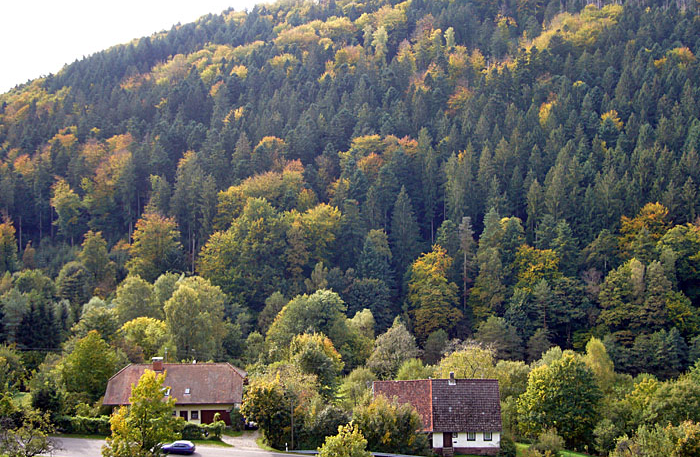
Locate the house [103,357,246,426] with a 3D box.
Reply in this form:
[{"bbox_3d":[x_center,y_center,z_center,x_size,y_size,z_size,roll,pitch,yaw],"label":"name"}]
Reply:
[{"bbox_3d":[-22.550,21.200,105.100,17.600,8.400,10.000,0,0,-2],"label":"house"}]

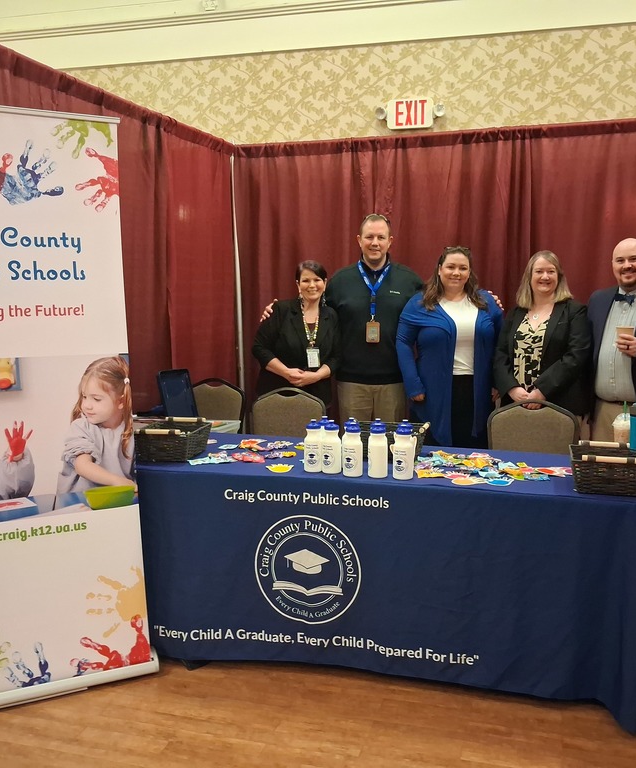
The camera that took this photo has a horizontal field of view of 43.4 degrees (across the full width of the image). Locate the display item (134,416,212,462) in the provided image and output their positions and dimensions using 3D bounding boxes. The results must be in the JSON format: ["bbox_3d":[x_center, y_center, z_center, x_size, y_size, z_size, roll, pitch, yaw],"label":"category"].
[{"bbox_3d":[-0.605,0.237,3.353,0.245,0.134,0.294,1,7,10],"label":"display item"}]

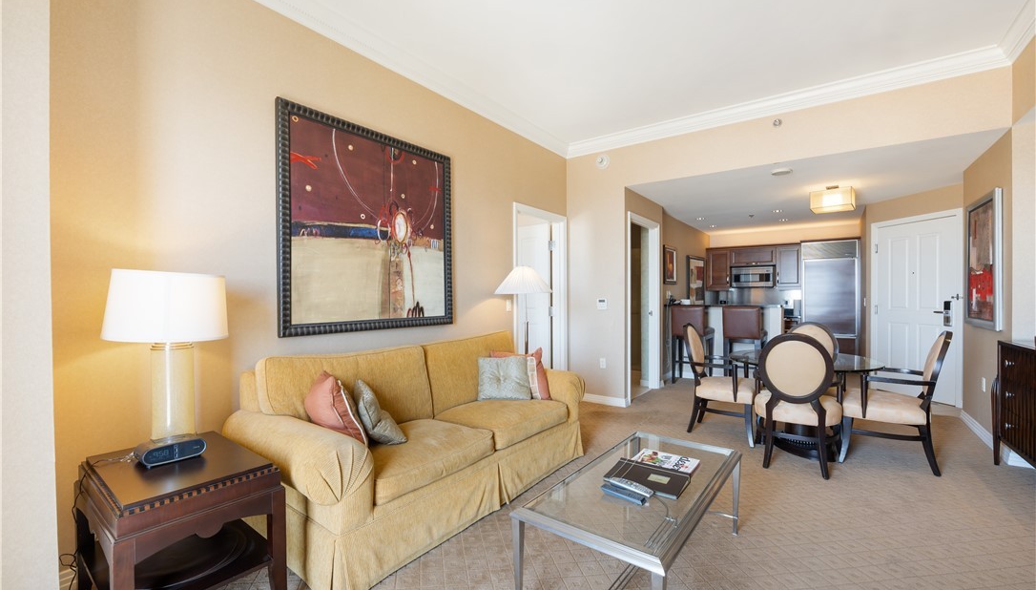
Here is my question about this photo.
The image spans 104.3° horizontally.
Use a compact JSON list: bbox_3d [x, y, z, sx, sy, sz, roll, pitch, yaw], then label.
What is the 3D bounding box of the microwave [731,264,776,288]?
[{"bbox_3d":[4.263,-0.319,7.303,0.620,0.370,0.370,0,0,35],"label":"microwave"}]

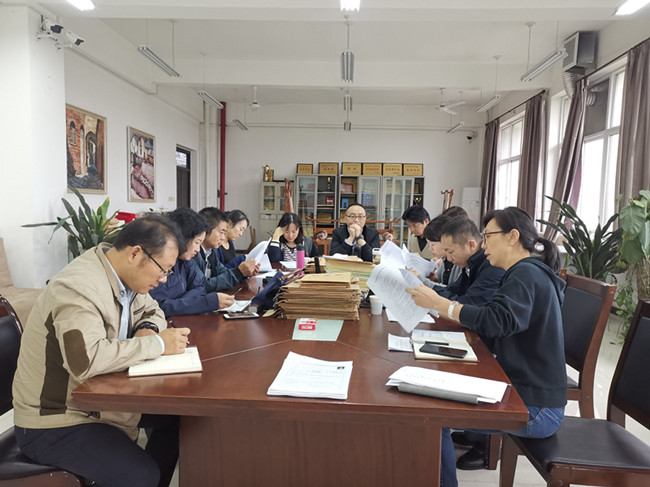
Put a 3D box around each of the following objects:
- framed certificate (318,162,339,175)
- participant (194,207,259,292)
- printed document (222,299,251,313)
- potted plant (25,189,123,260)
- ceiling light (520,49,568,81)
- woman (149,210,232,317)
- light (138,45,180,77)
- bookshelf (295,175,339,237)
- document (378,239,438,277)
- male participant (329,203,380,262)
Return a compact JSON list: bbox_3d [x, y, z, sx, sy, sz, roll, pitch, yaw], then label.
[{"bbox_3d":[0.096,-1.691,11.536,0.450,0.285,0.030,2,4,3],"label":"framed certificate"},{"bbox_3d":[-0.653,0.407,3.051,0.670,1.250,0.520,2,4,15],"label":"participant"},{"bbox_3d":[-0.483,0.307,2.544,0.210,0.012,0.280,1,4,-3],"label":"printed document"},{"bbox_3d":[-2.381,0.173,4.842,1.050,1.380,1.000,2,4,3],"label":"potted plant"},{"bbox_3d":[2.645,-2.136,6.166,0.155,0.080,1.240,1,4,3],"label":"ceiling light"},{"bbox_3d":[-0.819,0.446,2.580,0.750,1.250,0.520,2,4,5],"label":"woman"},{"bbox_3d":[-2.069,-2.276,6.337,0.140,0.080,1.230,2,4,3],"label":"light"},{"bbox_3d":[-0.185,-0.564,11.661,0.910,1.940,0.400,2,4,3],"label":"bookshelf"},{"bbox_3d":[0.504,0.090,2.994,0.330,0.240,0.070,-2,22,45],"label":"document"},{"bbox_3d":[0.281,0.277,4.704,0.520,1.300,0.680,1,4,4],"label":"male participant"}]

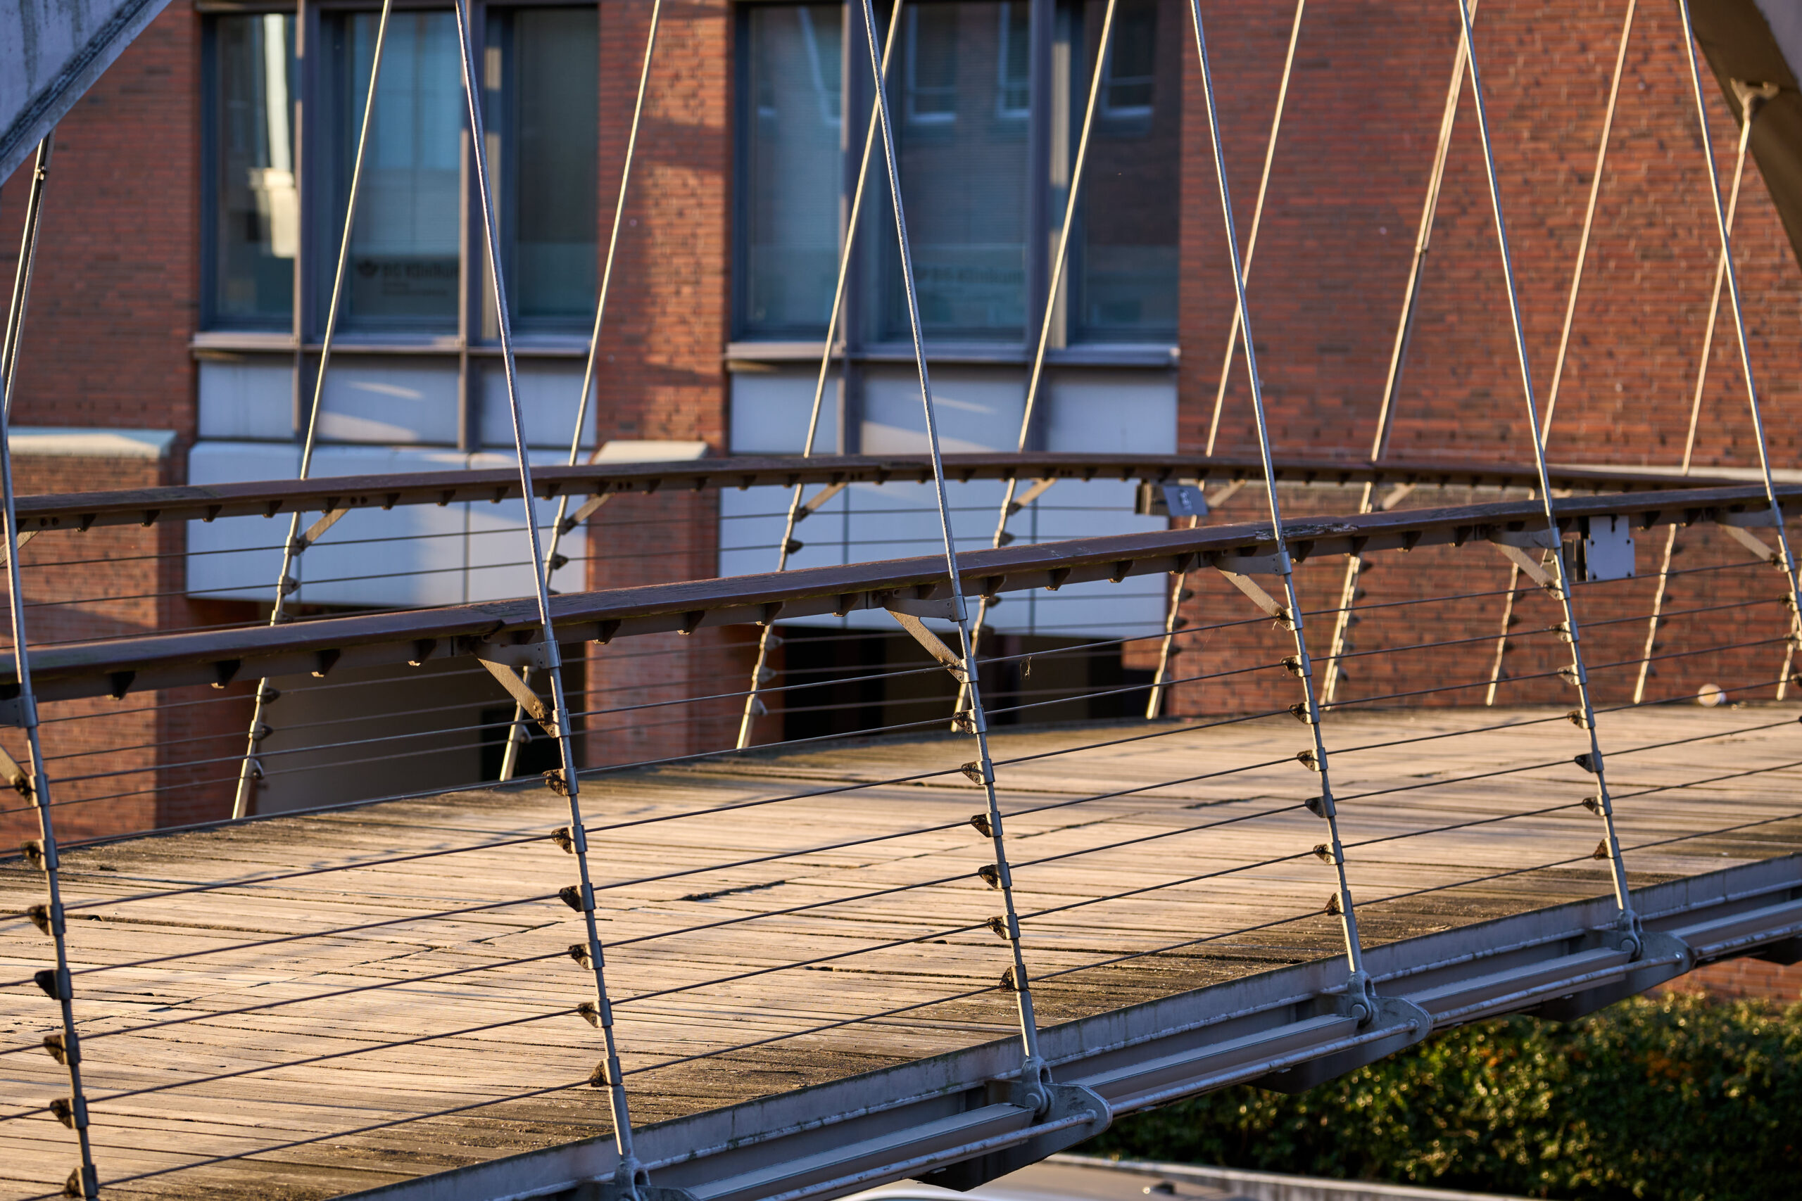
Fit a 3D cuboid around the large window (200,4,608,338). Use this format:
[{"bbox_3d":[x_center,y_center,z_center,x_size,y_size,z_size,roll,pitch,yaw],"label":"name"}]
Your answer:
[{"bbox_3d":[-3.518,-3.006,36.895,3.397,2.315,0.200,2,3,28],"label":"large window"}]

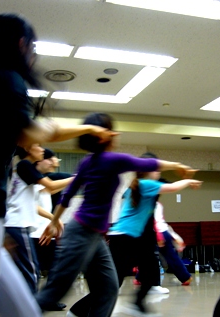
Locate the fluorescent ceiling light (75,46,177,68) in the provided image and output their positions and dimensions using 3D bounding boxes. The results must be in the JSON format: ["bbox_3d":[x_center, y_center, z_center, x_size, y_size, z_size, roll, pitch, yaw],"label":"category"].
[{"bbox_3d":[0.200,-1.244,5.206,1.250,0.070,0.290,2,-11,-18],"label":"fluorescent ceiling light"}]

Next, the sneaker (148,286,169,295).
[{"bbox_3d":[0.563,1.546,5.011,0.262,0.095,0.100,-2,-10,4],"label":"sneaker"}]

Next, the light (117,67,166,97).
[{"bbox_3d":[0.420,-1.088,6.087,0.290,0.070,1.220,2,-11,-18],"label":"light"}]

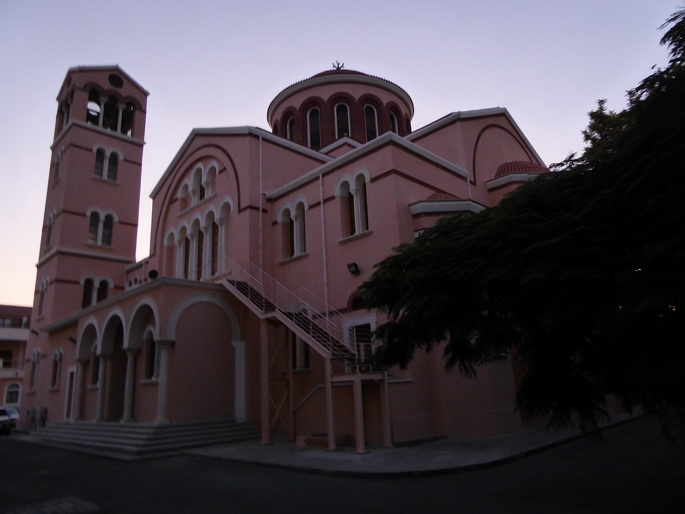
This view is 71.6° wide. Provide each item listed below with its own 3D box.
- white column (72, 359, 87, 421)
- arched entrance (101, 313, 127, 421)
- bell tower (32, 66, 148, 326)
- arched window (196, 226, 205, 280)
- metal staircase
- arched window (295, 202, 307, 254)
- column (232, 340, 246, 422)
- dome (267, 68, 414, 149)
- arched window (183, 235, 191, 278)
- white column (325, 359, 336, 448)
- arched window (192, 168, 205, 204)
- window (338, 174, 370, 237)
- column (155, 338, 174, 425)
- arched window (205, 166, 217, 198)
[{"bbox_3d":[-13.238,6.703,23.941,0.419,2.964,0.419,12,-21,-43],"label":"white column"},{"bbox_3d":[-9.897,4.807,20.865,0.487,4.680,2.779,12,-21,-43],"label":"arched entrance"},{"bbox_3d":[-18.960,-3.053,36.088,5.105,23.124,5.412,11,-20,-42],"label":"bell tower"},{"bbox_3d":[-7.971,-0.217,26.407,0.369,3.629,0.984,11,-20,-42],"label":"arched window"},{"bbox_3d":[-2.253,1.581,17.506,1.121,4.680,6.435,12,-21,-43],"label":"metal staircase"},{"bbox_3d":[-1.689,-1.205,20.019,0.292,2.242,0.741,12,-21,-43],"label":"arched window"},{"bbox_3d":[-4.183,4.981,19.008,0.487,3.101,0.409,12,-21,-43],"label":"column"},{"bbox_3d":[-0.071,-10.488,37.890,11.439,9.840,11.439,11,-20,-42],"label":"dome"},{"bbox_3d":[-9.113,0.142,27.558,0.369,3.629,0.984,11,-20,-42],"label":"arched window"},{"bbox_3d":[-0.336,4.573,14.955,0.172,2.768,0.172,11,-20,-42],"label":"white column"},{"bbox_3d":[-8.196,-3.991,27.361,0.369,2.521,1.292,11,-20,-42],"label":"arched window"},{"bbox_3d":[0.490,-1.893,17.894,0.312,2.223,1.462,12,-21,-43],"label":"window"},{"bbox_3d":[-6.553,4.590,17.420,0.487,2.964,0.487,12,-21,-43],"label":"column"},{"bbox_3d":[-6.577,-3.787,24.190,0.292,1.560,0.956,12,-21,-43],"label":"arched window"}]

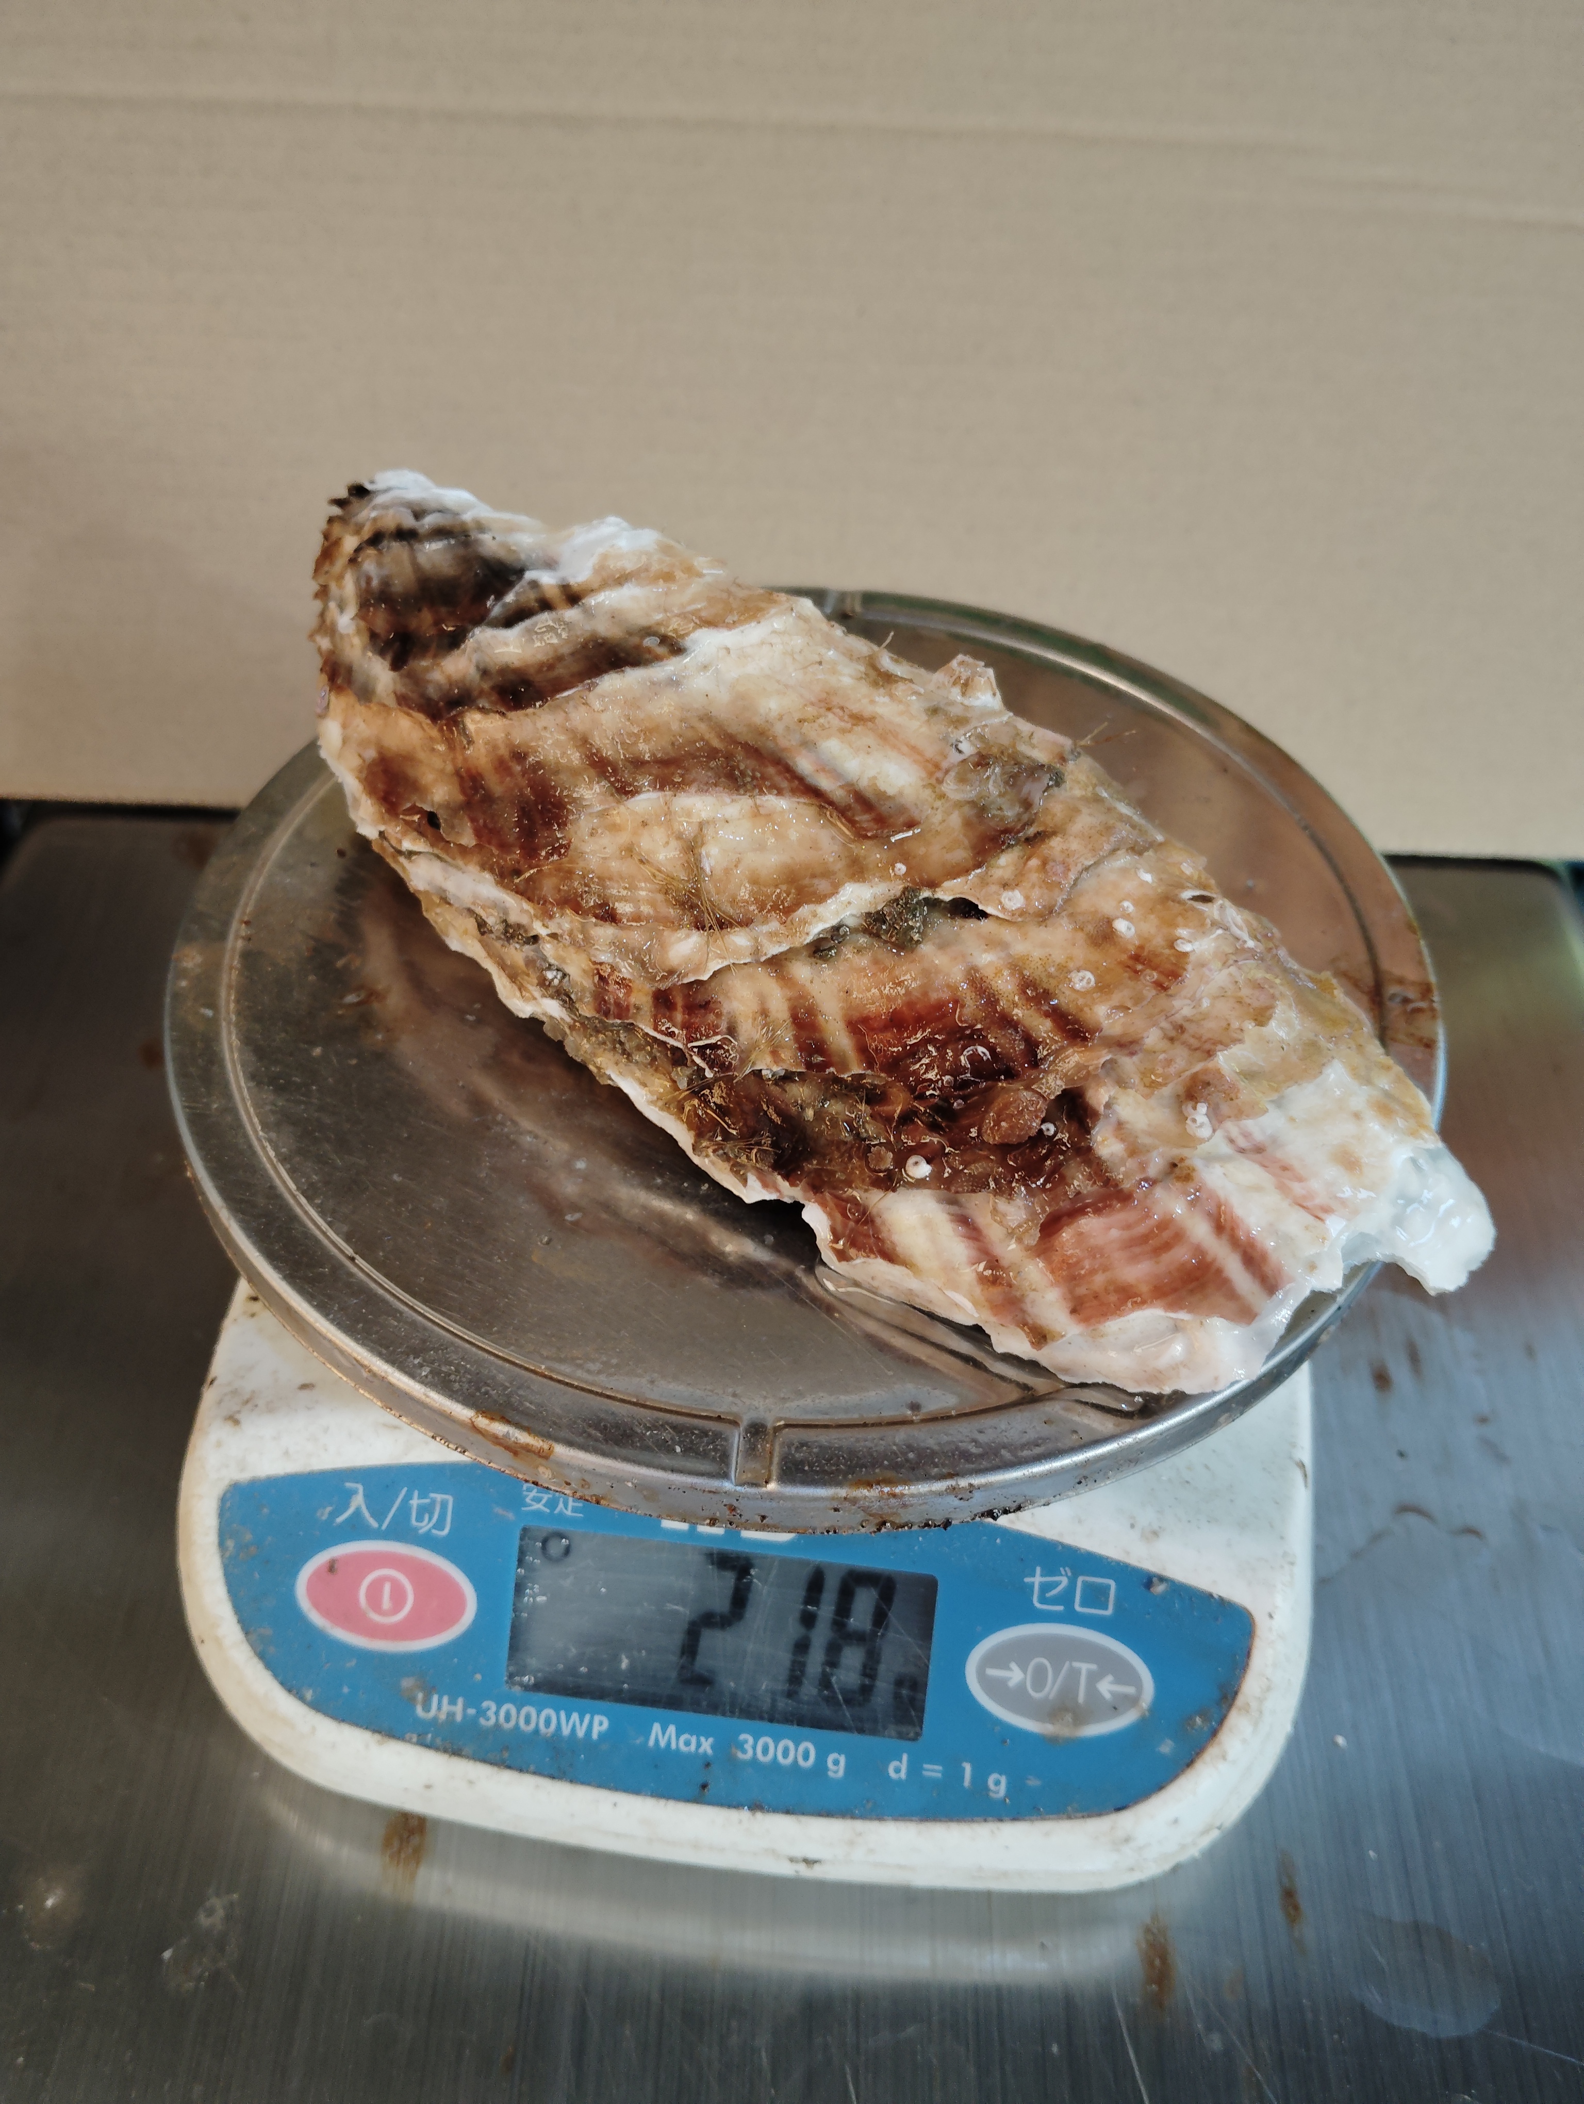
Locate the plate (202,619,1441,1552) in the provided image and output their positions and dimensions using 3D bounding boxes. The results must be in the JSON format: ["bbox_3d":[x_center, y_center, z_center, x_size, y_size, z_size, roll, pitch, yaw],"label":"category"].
[{"bbox_3d":[0.002,-0.014,0.242,0.169,0.009,0.169,1,47,-1],"label":"plate"}]

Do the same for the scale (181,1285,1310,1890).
[{"bbox_3d":[0.000,0.017,0.253,0.133,0.045,0.180,6,47,3],"label":"scale"}]

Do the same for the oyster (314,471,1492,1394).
[{"bbox_3d":[0.001,-0.024,0.222,0.074,0.036,0.167,-35,57,-29],"label":"oyster"}]

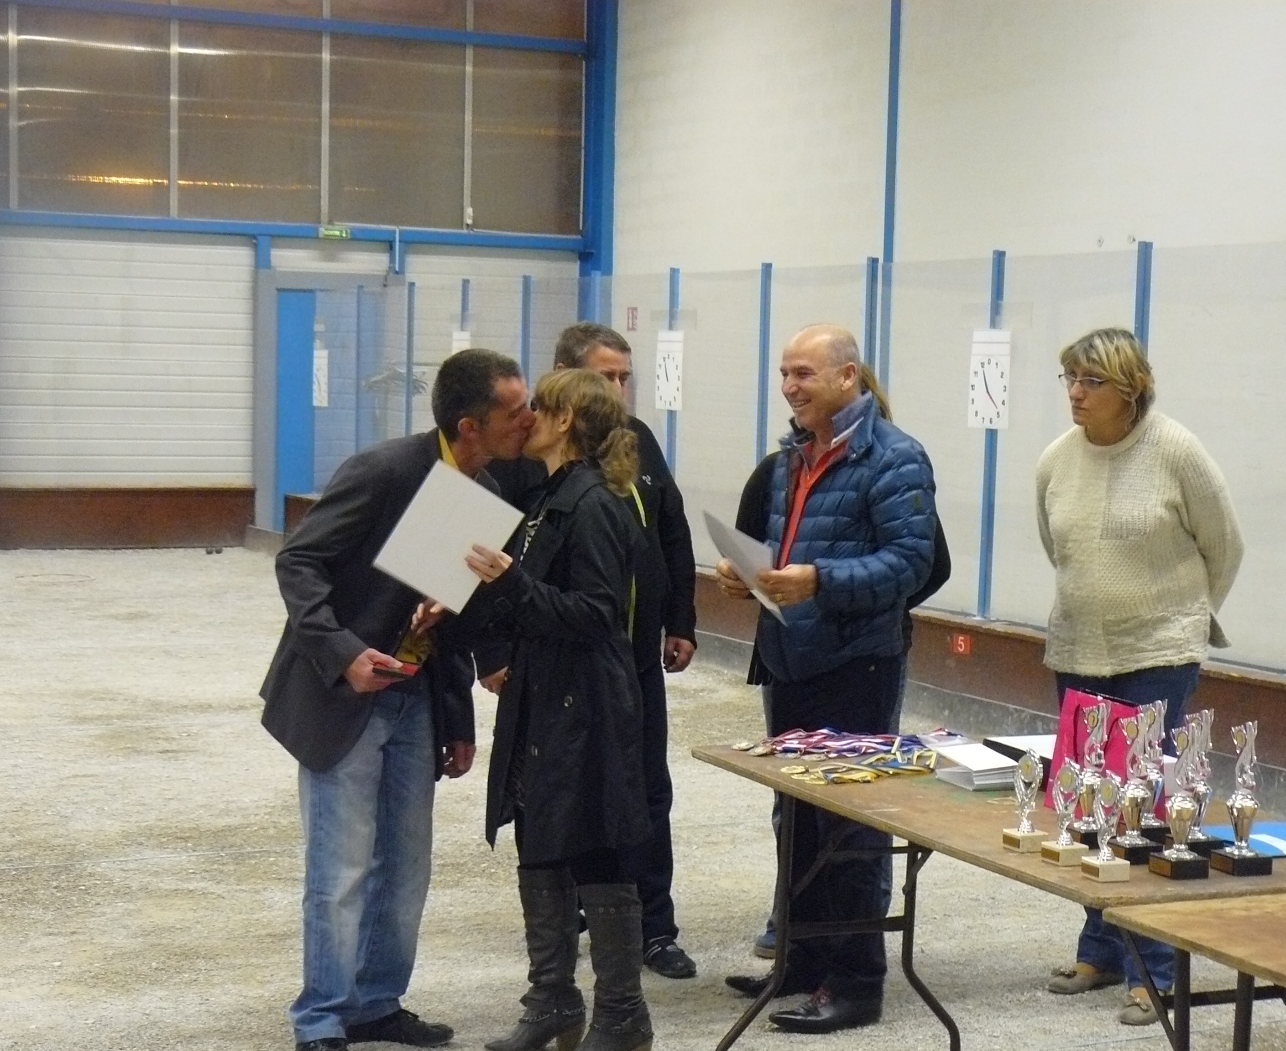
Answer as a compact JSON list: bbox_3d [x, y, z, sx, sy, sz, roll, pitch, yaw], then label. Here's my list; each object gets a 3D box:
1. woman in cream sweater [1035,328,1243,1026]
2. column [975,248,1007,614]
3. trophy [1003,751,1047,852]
[{"bbox_3d":[1.268,0.361,6.334,0.510,1.730,0.390,4,4,34],"label":"woman in cream sweater"},{"bbox_3d":[1.590,-0.409,11.252,0.050,1.667,0.055,-1,4,-26],"label":"column"},{"bbox_3d":[0.700,0.501,4.502,0.058,0.185,0.058,0,4,-22],"label":"trophy"}]

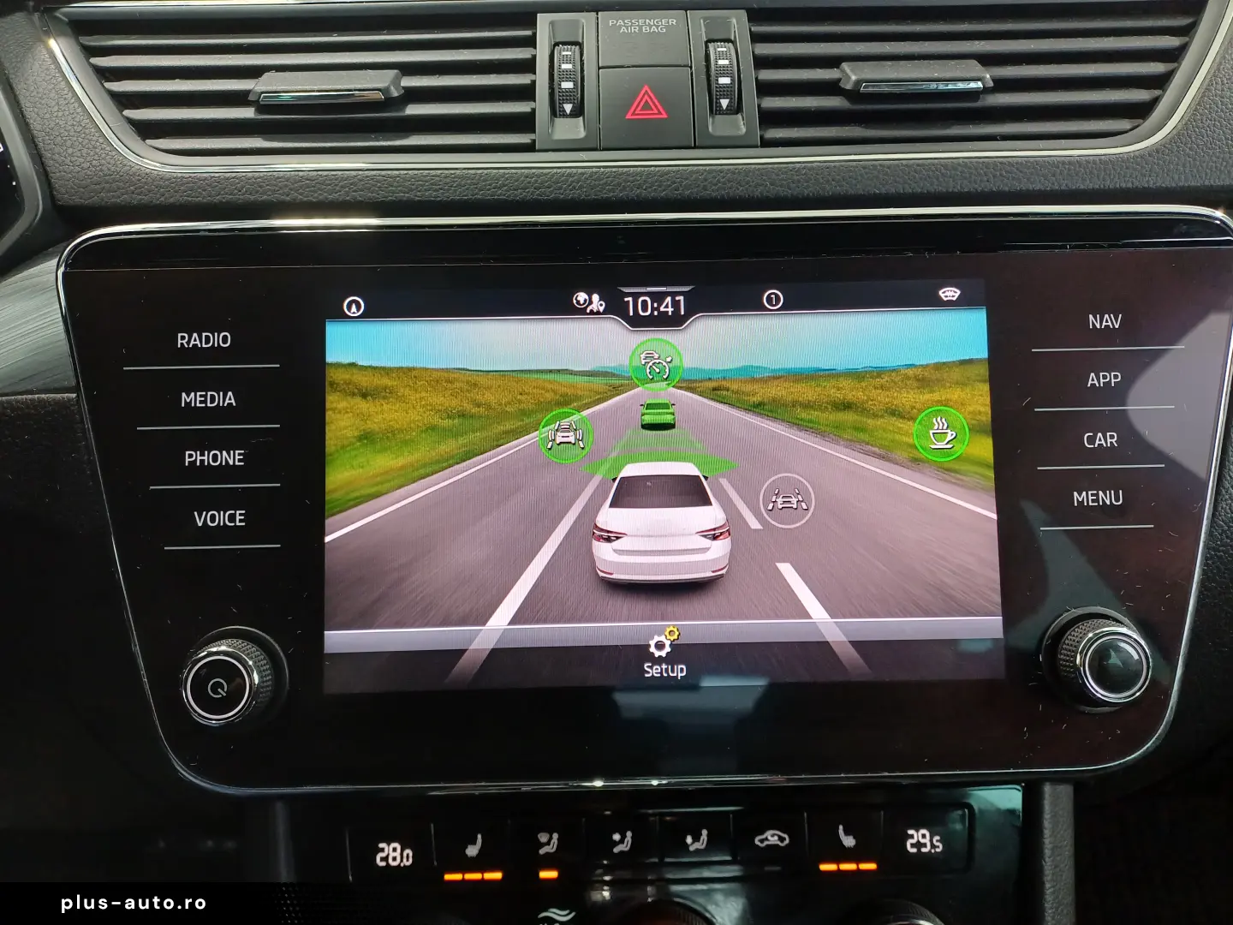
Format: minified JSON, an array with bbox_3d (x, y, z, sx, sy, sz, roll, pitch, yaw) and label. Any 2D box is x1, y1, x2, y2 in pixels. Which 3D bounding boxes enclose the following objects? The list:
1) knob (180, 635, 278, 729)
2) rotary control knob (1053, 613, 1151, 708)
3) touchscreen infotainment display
[{"bbox_3d":[-0.097,0.055,0.221,0.021,0.021,0.011,-1,-4,-1],"label":"knob"},{"bbox_3d":[0.123,0.051,0.223,0.021,0.021,0.011,-1,-4,-1],"label":"rotary control knob"},{"bbox_3d":[0.012,0.006,0.235,0.175,0.105,0.010,-1,-4,-1],"label":"touchscreen infotainment display"}]

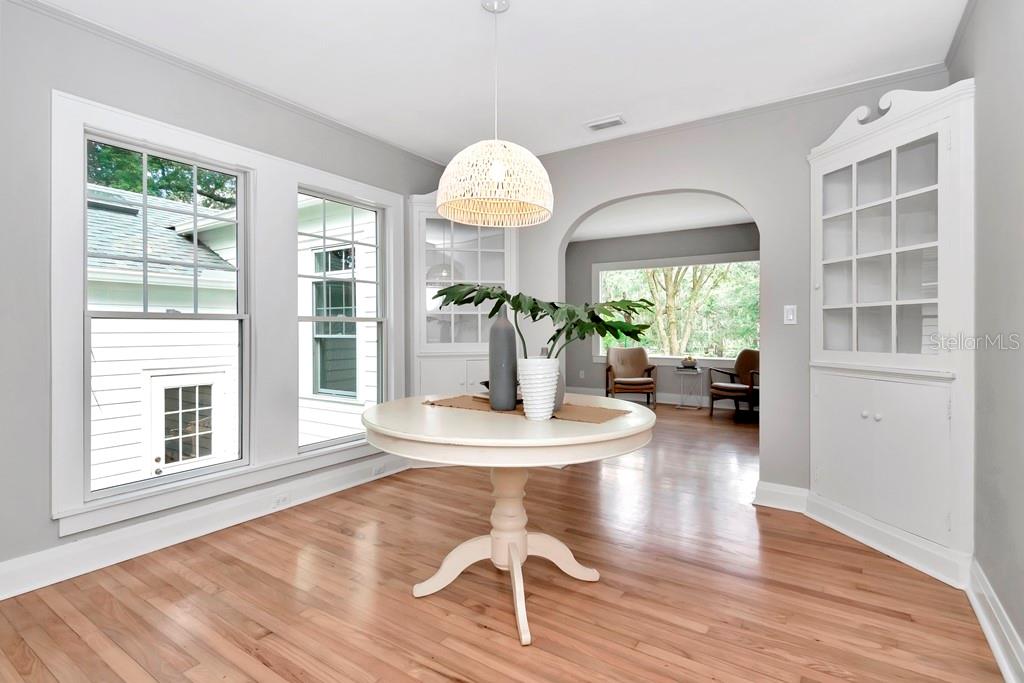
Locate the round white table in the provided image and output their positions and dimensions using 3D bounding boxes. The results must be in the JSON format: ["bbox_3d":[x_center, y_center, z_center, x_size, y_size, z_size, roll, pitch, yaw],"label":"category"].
[{"bbox_3d":[-0.011,0.648,1.920,1.190,0.750,1.190,0,1,0],"label":"round white table"}]

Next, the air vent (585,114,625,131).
[{"bbox_3d":[0.609,-1.434,2.980,0.270,0.025,0.150,1,1,33],"label":"air vent"}]

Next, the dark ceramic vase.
[{"bbox_3d":[-0.036,0.061,1.910,0.117,0.435,0.117,0,1,0],"label":"dark ceramic vase"}]

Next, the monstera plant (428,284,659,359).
[{"bbox_3d":[0.115,-0.079,1.710,0.800,0.300,0.400,0,1,0],"label":"monstera plant"}]

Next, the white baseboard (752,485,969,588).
[{"bbox_3d":[1.671,0.944,2.334,0.180,0.147,0.970,0,1,-14],"label":"white baseboard"}]

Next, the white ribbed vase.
[{"bbox_3d":[0.102,0.176,1.710,0.152,0.220,0.152,0,1,0],"label":"white ribbed vase"}]

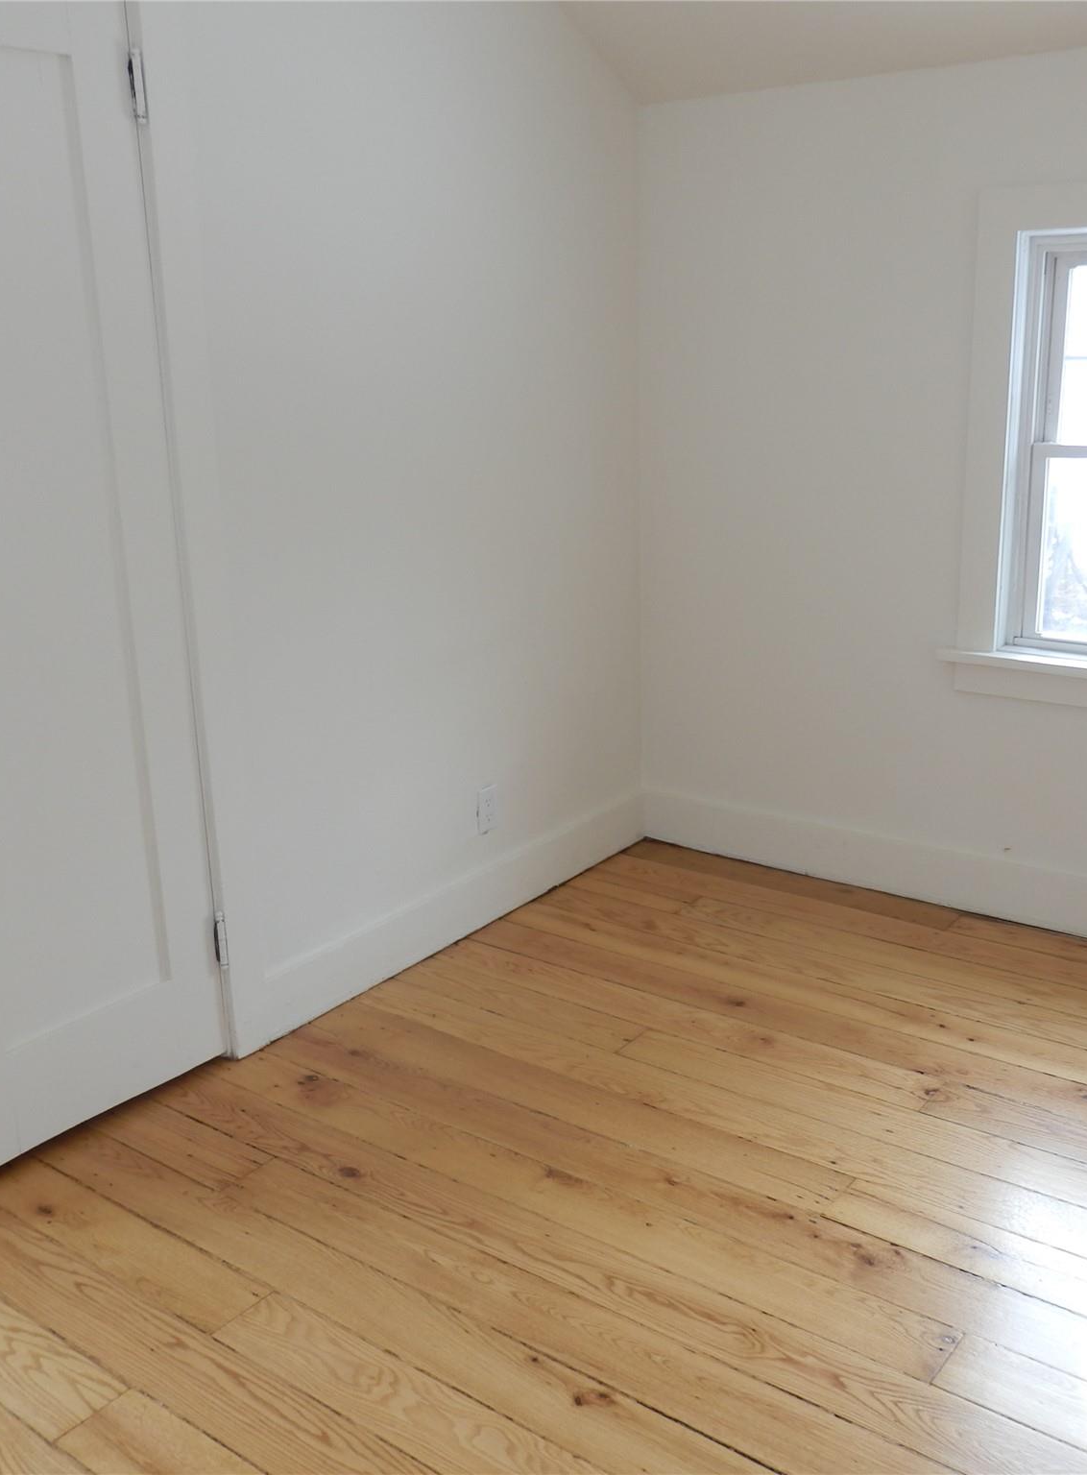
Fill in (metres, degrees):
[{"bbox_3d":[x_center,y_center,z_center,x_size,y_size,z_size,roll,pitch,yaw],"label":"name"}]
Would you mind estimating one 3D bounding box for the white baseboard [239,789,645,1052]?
[{"bbox_3d":[-0.166,0.411,3.603,0.025,0.146,1.559,10,20,35],"label":"white baseboard"}]

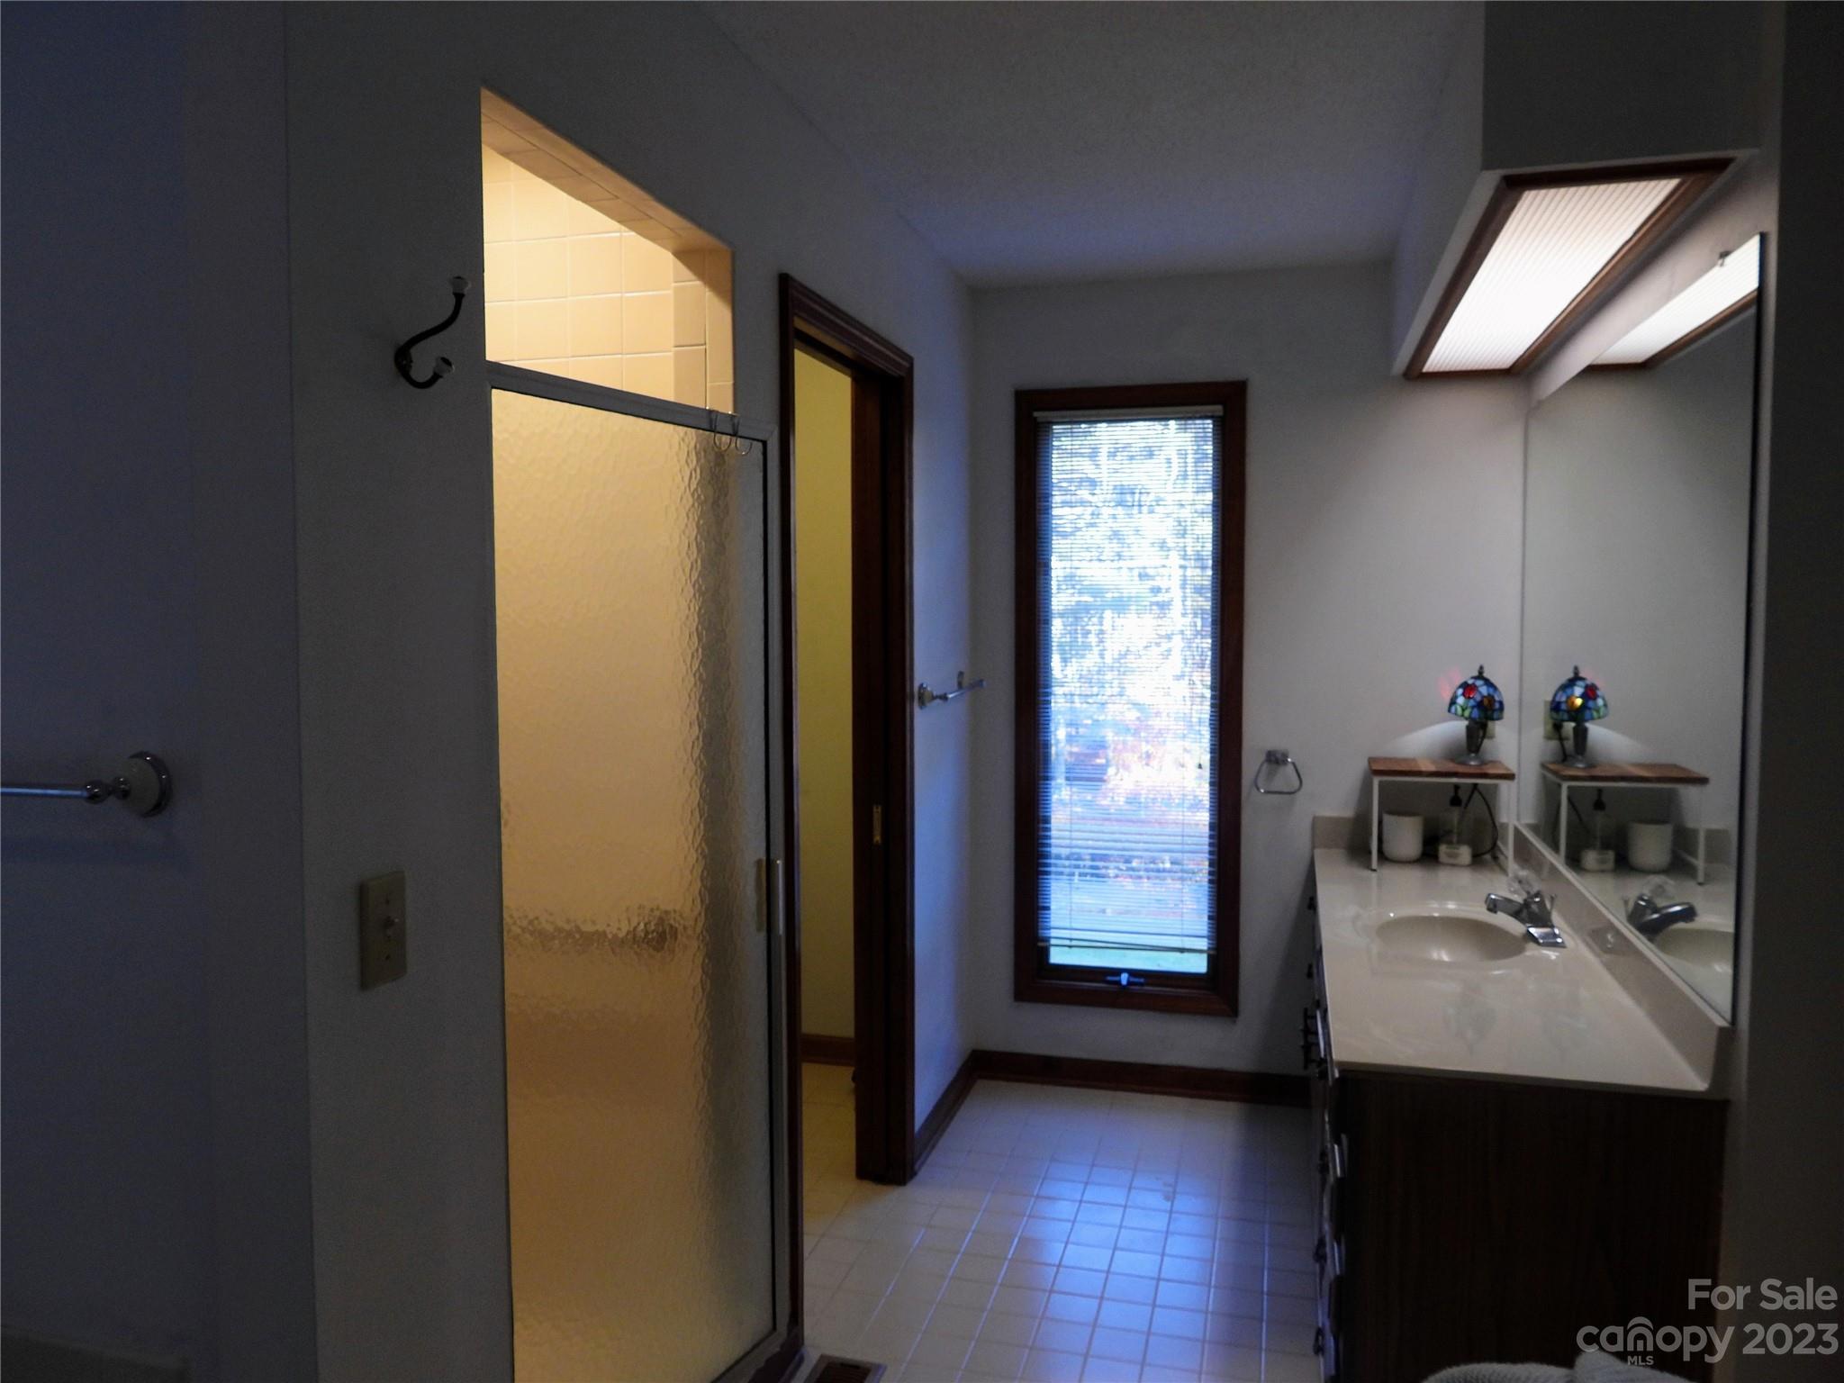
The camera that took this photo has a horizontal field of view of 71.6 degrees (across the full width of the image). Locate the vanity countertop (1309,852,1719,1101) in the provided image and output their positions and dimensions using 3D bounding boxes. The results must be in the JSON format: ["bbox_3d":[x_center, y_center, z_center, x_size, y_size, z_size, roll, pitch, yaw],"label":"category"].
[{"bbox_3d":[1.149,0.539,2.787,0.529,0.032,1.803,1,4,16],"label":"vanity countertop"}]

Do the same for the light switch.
[{"bbox_3d":[-0.575,0.257,1.378,0.018,0.115,0.071,1,4,16],"label":"light switch"}]

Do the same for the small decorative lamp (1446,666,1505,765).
[{"bbox_3d":[1.497,0.064,3.456,0.139,0.264,0.139,1,4,16],"label":"small decorative lamp"}]

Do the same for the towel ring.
[{"bbox_3d":[1.033,0.235,3.713,0.139,0.128,0.060,1,4,16],"label":"towel ring"}]

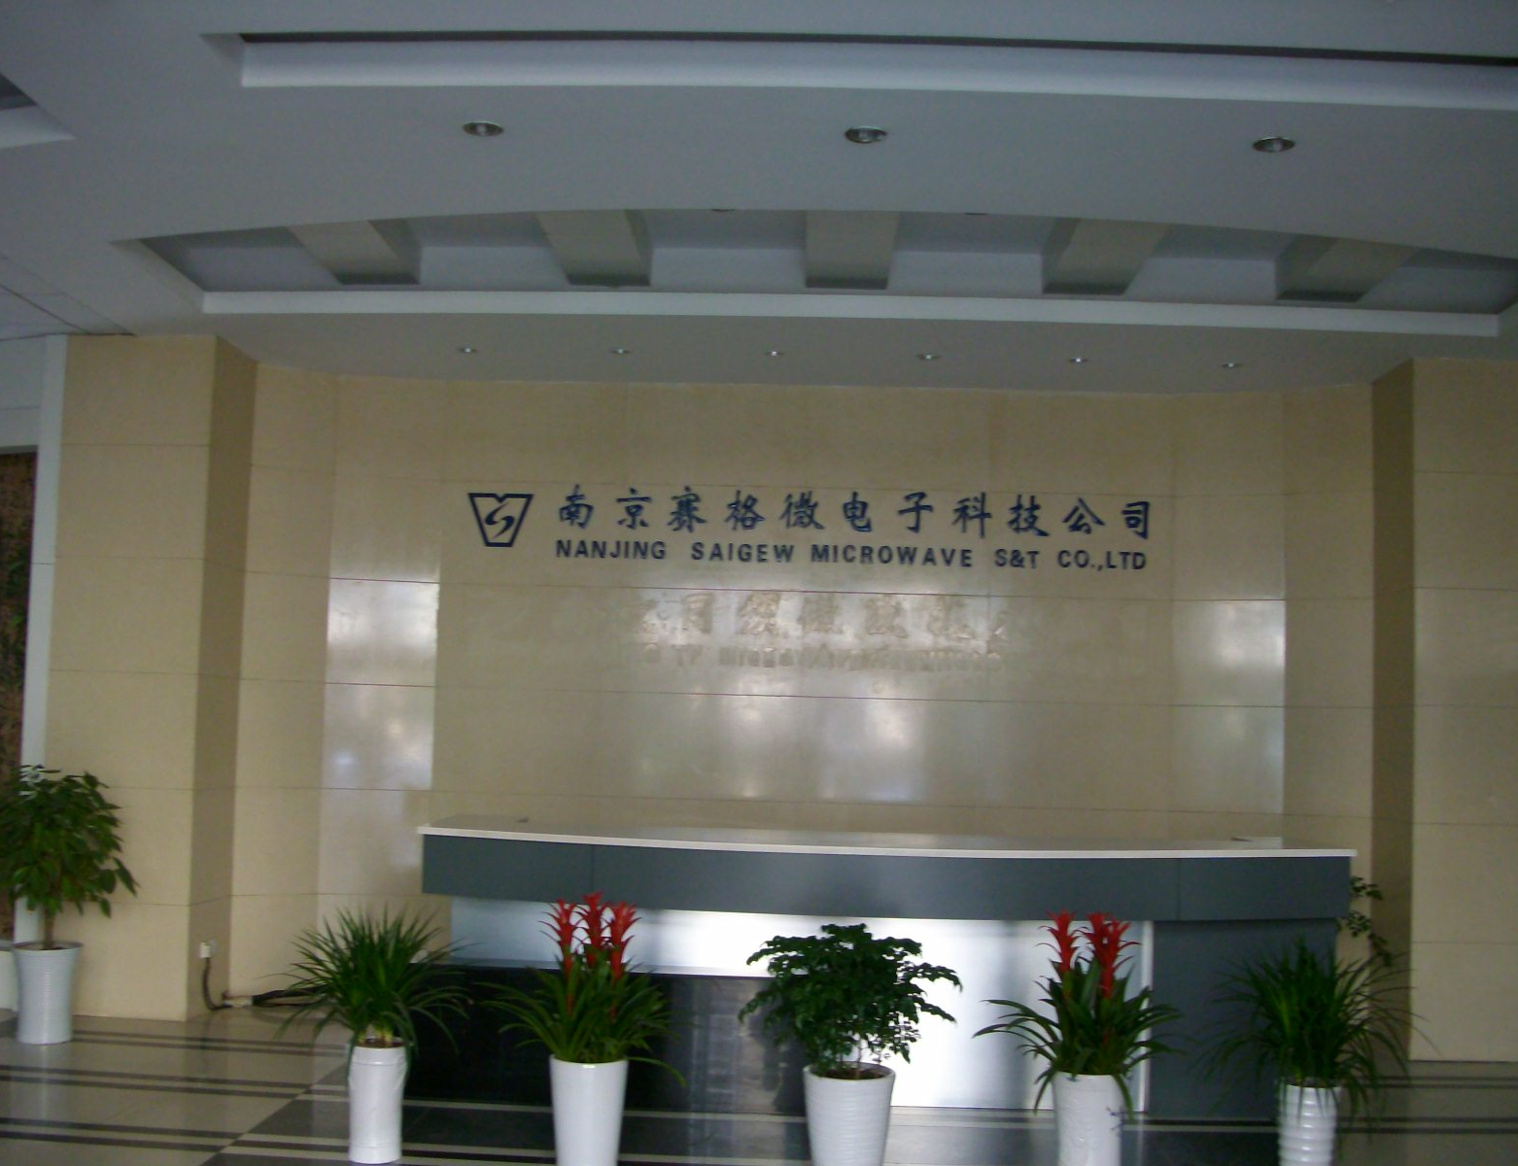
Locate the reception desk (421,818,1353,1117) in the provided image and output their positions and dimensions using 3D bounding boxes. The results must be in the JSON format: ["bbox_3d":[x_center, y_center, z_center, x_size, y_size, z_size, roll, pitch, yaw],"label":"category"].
[{"bbox_3d":[0.526,1.666,6.598,4.000,1.140,1.220,1,-5,1],"label":"reception desk"}]

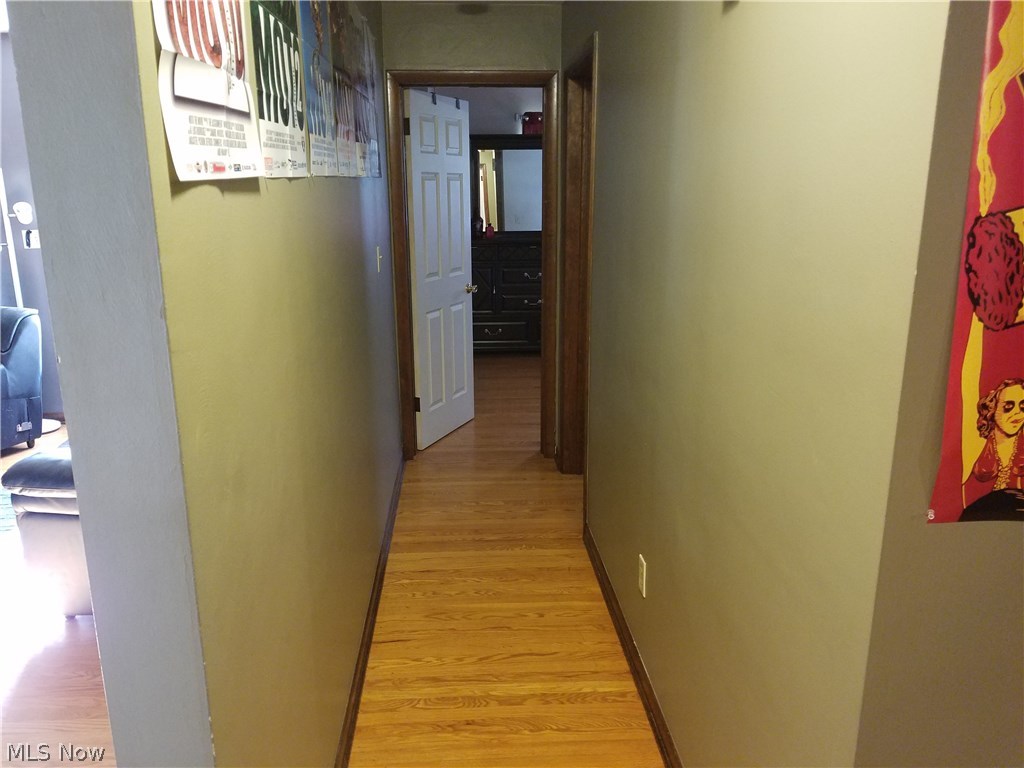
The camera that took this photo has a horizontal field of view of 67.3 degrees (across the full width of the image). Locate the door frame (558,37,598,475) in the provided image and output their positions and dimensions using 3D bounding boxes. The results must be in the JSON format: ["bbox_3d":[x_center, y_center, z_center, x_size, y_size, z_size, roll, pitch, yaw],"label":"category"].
[{"bbox_3d":[0.356,-0.440,3.678,0.140,2.127,0.898,-1,14,-4],"label":"door frame"}]

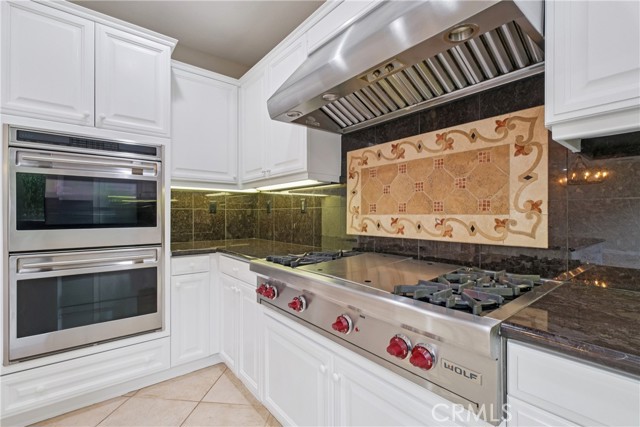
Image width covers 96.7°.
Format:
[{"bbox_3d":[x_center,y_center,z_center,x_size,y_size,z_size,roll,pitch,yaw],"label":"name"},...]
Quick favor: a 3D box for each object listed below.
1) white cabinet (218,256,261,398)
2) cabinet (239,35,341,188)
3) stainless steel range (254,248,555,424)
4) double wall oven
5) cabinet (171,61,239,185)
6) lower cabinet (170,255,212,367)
[{"bbox_3d":[-0.342,0.720,2.162,0.590,0.820,0.650,0,0,-39],"label":"white cabinet"},{"bbox_3d":[-0.315,-0.738,2.360,0.300,1.025,1.095,0,0,-39],"label":"cabinet"},{"bbox_3d":[0.241,0.346,1.283,0.630,0.243,1.220,0,0,-39],"label":"stainless steel range"},{"bbox_3d":[-1.554,0.175,1.977,0.765,1.300,0.590,0,0,-38],"label":"double wall oven"},{"bbox_3d":[-1.109,-0.743,2.609,0.640,1.015,0.310,0,0,-39],"label":"cabinet"},{"bbox_3d":[-1.123,0.703,2.359,0.325,0.795,0.600,0,0,-39],"label":"lower cabinet"}]

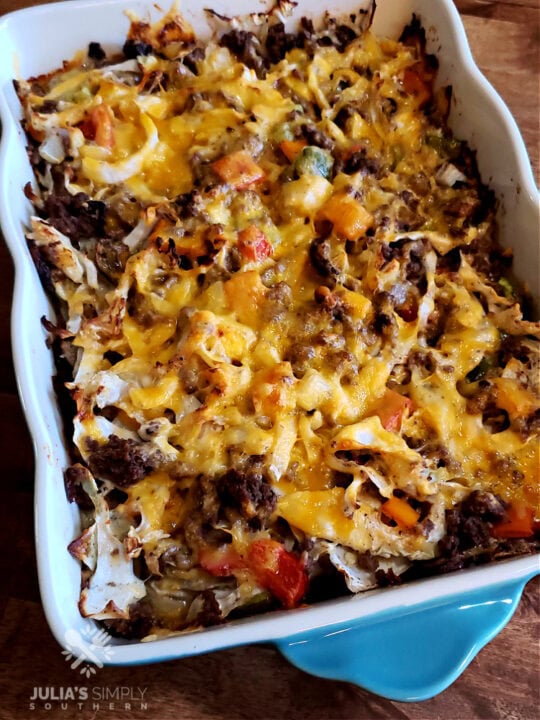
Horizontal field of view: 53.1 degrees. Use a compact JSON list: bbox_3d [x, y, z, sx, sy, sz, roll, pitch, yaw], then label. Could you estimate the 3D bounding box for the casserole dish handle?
[{"bbox_3d":[0.052,0.102,0.194,0.100,0.019,0.034,-11,70,-7],"label":"casserole dish handle"}]

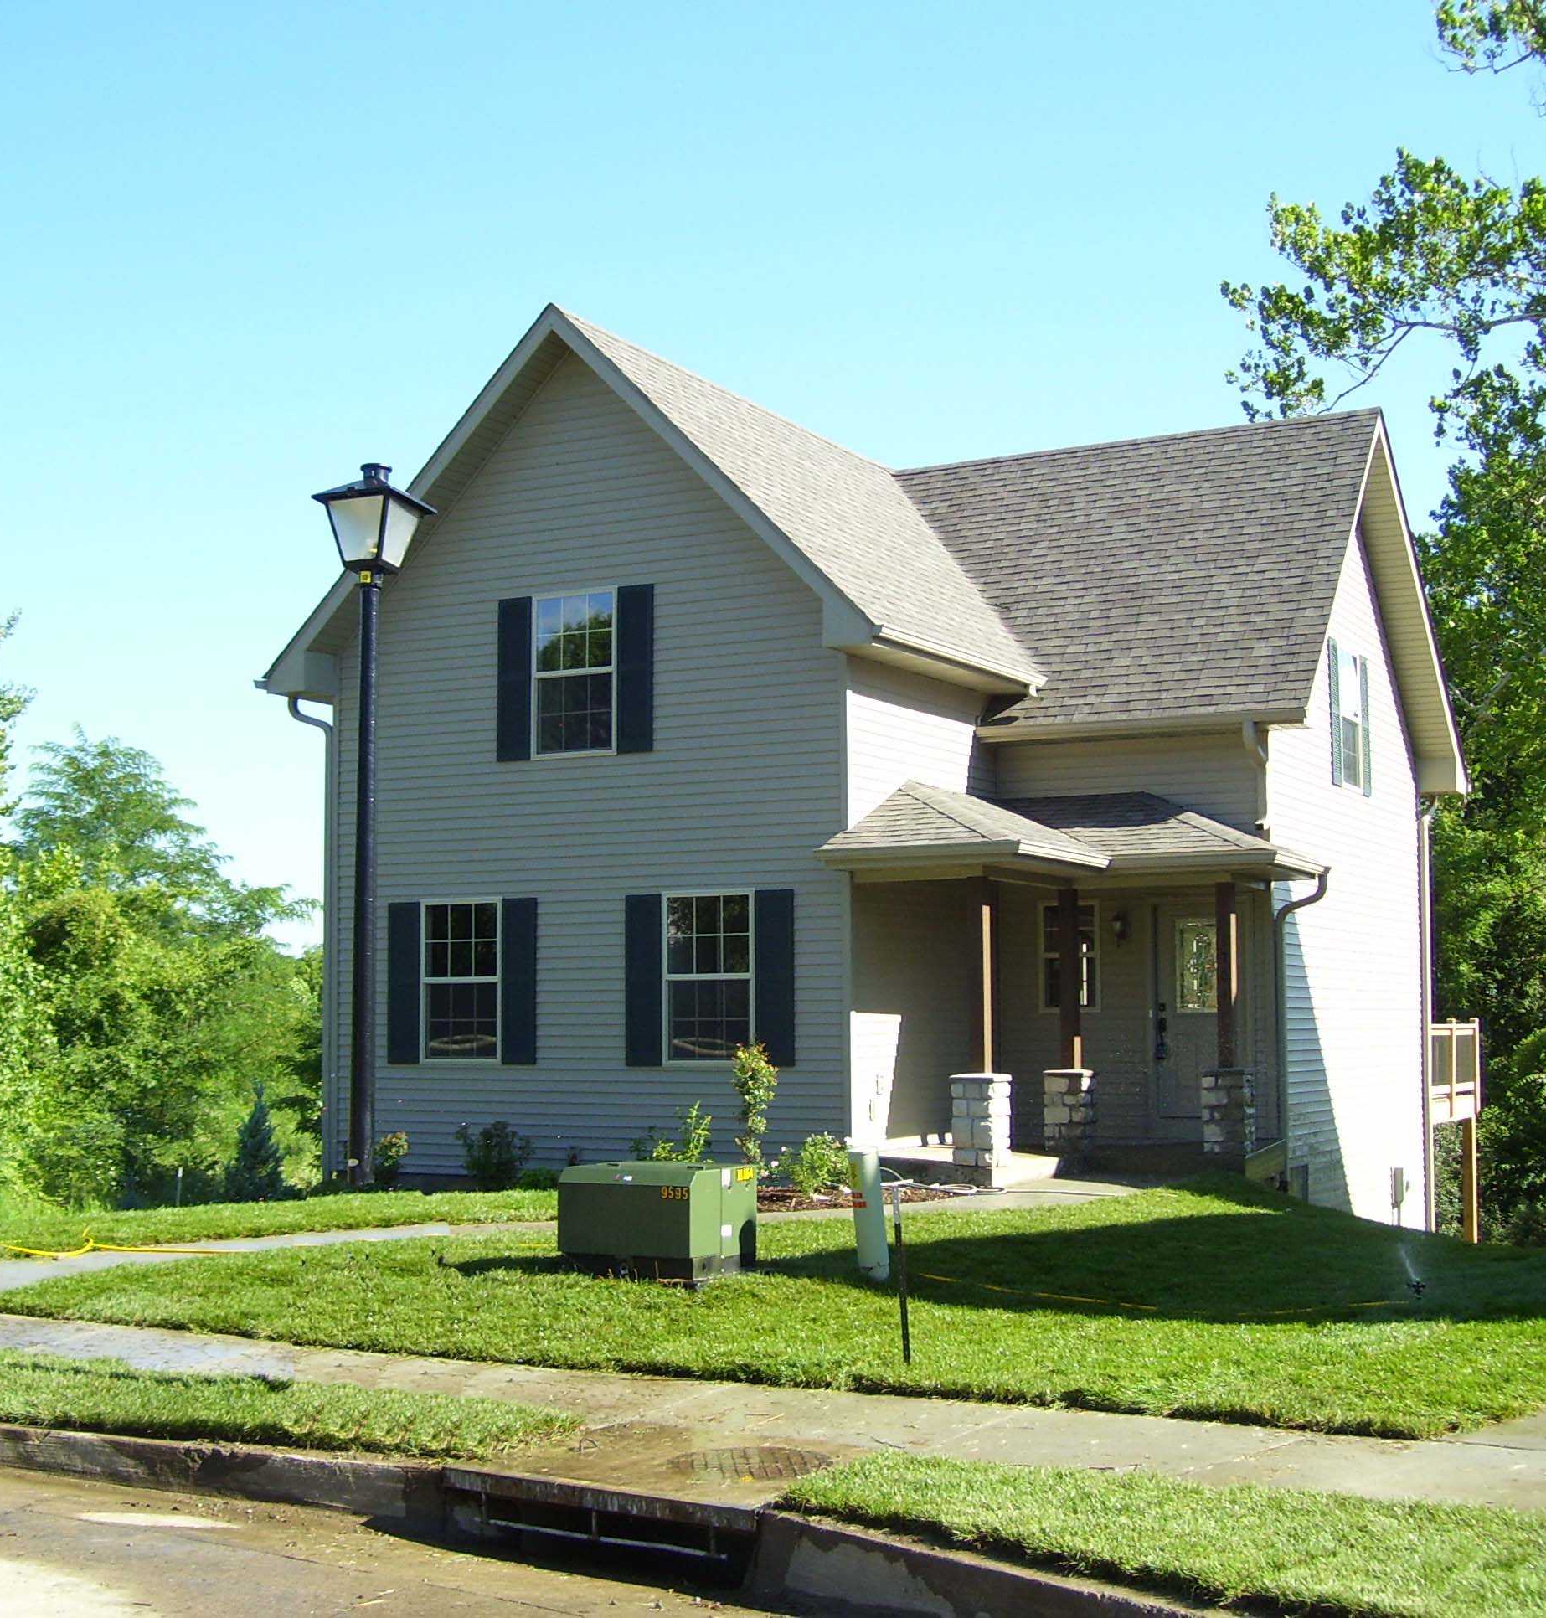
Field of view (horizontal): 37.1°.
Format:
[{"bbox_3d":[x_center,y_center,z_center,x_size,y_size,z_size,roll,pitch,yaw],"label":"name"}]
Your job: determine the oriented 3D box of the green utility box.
[{"bbox_3d":[-0.668,2.401,13.571,0.890,0.620,0.760,-3,-5,29],"label":"green utility box"}]

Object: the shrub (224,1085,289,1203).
[{"bbox_3d":[-5.063,3.312,22.600,0.640,1.200,0.640,-1,-4,0],"label":"shrub"}]

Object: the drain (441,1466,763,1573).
[{"bbox_3d":[-0.534,2.427,7.928,1.307,0.235,0.250,-3,-5,30],"label":"drain"}]

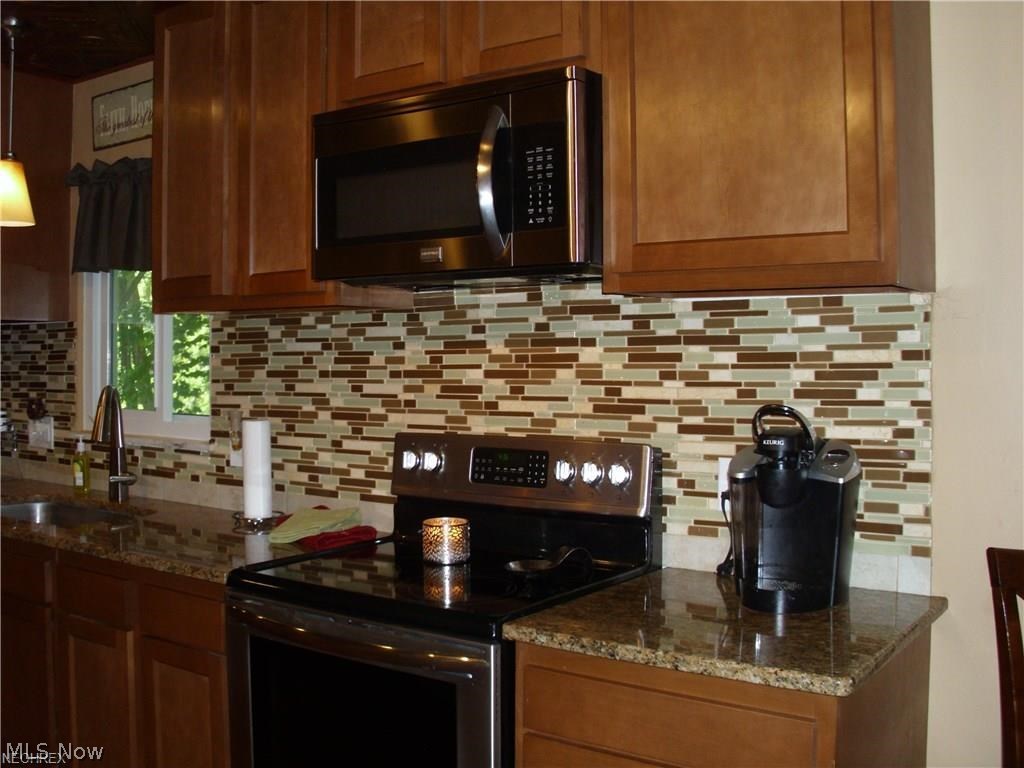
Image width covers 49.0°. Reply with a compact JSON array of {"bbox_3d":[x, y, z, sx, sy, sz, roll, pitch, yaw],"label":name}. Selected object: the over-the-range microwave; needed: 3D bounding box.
[{"bbox_3d":[-0.062,-0.441,2.588,0.755,0.413,0.410,1,2,36],"label":"over-the-range microwave"}]

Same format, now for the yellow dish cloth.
[{"bbox_3d":[-0.517,0.375,2.983,0.175,0.070,0.250,1,2,36],"label":"yellow dish cloth"}]

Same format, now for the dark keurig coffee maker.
[{"bbox_3d":[0.577,0.234,2.228,0.238,0.395,0.268,1,2,26],"label":"dark keurig coffee maker"}]

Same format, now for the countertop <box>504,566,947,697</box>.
[{"bbox_3d":[0.430,0.446,2.123,0.645,0.031,0.637,1,2,36],"label":"countertop"}]

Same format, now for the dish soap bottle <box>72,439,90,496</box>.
[{"bbox_3d":[-1.480,0.282,3.856,0.060,0.192,0.050,0,2,14],"label":"dish soap bottle"}]

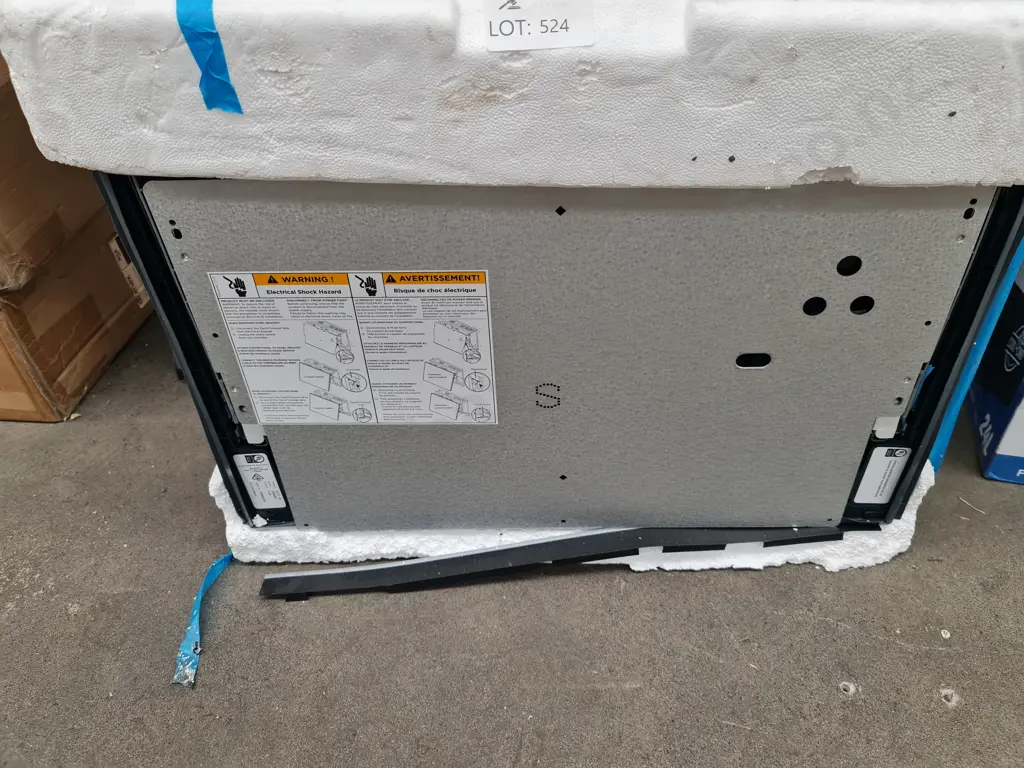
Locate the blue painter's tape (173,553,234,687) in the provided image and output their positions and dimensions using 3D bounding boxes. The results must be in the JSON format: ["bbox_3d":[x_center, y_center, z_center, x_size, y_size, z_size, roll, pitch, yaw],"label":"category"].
[{"bbox_3d":[-0.273,0.205,0.658,0.030,0.017,0.130,-3,38,0],"label":"blue painter's tape"}]

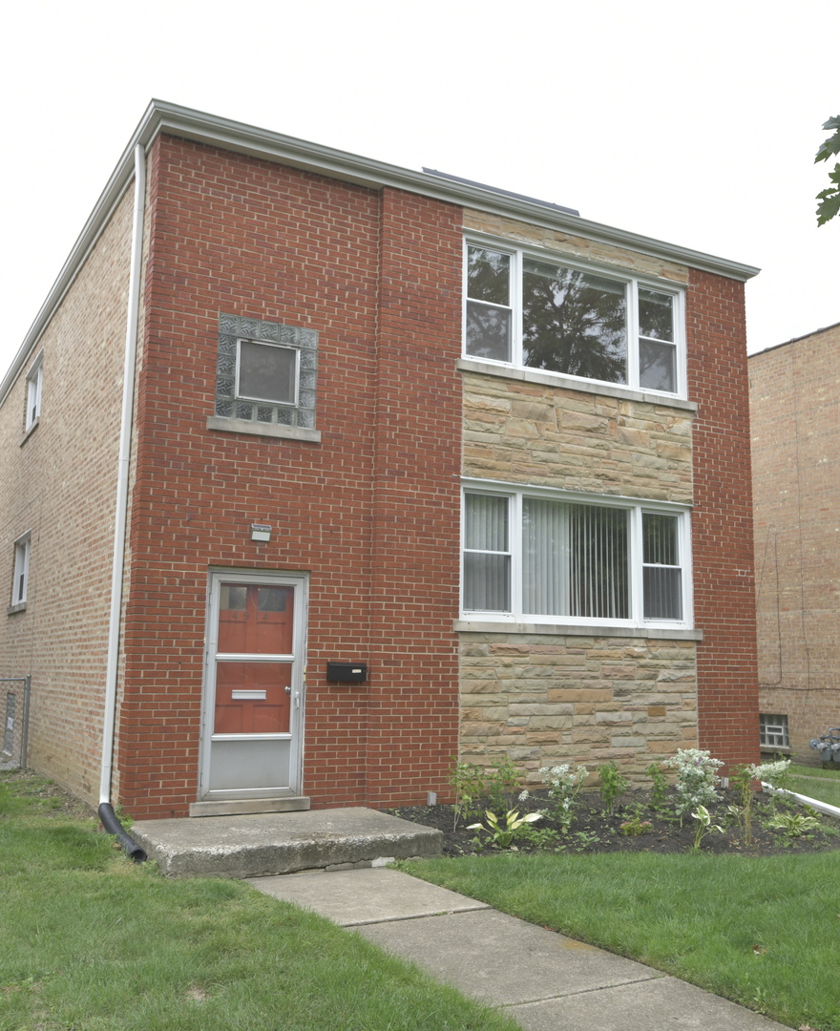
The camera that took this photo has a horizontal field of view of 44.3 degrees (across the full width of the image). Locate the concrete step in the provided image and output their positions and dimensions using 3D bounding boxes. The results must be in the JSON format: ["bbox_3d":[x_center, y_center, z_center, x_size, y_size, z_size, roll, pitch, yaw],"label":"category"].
[{"bbox_3d":[-1.181,2.734,8.686,2.300,0.230,1.600,6,-10,-28],"label":"concrete step"}]

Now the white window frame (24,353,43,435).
[{"bbox_3d":[-6.049,-1.889,16.370,0.120,1.060,1.720,5,-10,-28],"label":"white window frame"}]

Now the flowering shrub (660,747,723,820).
[{"bbox_3d":[2.685,2.683,10.219,0.600,0.680,0.580,1,-9,0],"label":"flowering shrub"}]

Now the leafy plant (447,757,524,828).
[{"bbox_3d":[0.624,2.580,9.636,0.750,0.590,0.650,6,-10,-28],"label":"leafy plant"}]

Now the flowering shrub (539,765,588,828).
[{"bbox_3d":[1.301,2.602,9.481,0.450,0.590,0.420,1,-9,0],"label":"flowering shrub"}]

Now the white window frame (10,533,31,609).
[{"bbox_3d":[-6.089,0.860,15.955,0.120,1.060,1.720,5,-10,-28],"label":"white window frame"}]

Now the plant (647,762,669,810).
[{"bbox_3d":[2.490,2.826,10.782,0.260,0.470,0.260,1,-9,0],"label":"plant"}]

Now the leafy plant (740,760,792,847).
[{"bbox_3d":[3.270,2.722,9.790,0.500,0.760,0.480,6,-10,-28],"label":"leafy plant"}]

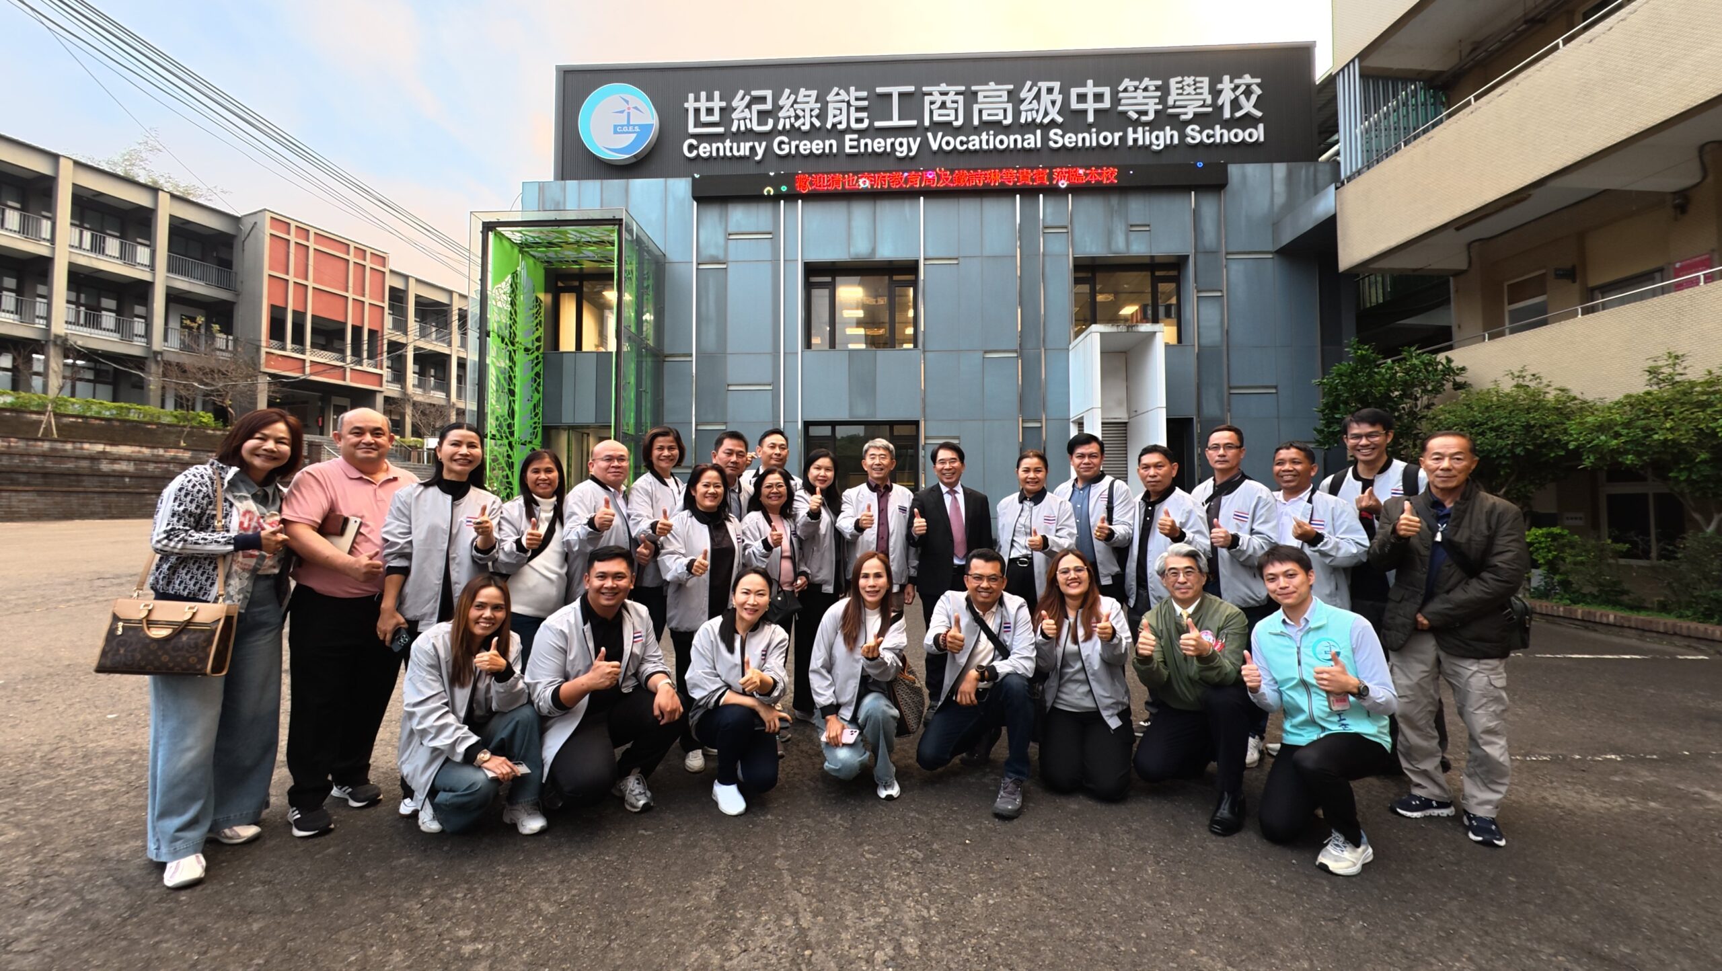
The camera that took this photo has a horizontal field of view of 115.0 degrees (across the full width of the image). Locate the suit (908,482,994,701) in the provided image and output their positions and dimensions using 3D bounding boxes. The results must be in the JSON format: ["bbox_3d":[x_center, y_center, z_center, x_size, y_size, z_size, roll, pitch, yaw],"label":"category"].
[{"bbox_3d":[0.535,0.647,3.222,0.510,1.340,0.310,0,-2,3],"label":"suit"}]

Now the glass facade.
[{"bbox_3d":[1.400,-2.830,11.991,19.000,9.000,2.200,0,-2,2],"label":"glass facade"}]

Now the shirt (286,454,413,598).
[{"bbox_3d":[-2.185,0.175,2.340,0.340,0.620,0.490,-1,-2,33],"label":"shirt"}]

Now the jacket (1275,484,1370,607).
[{"bbox_3d":[2.340,0.323,2.800,0.360,0.630,0.470,1,-2,-38],"label":"jacket"}]

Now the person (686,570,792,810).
[{"bbox_3d":[-0.585,0.880,2.550,0.470,1.030,0.640,0,-2,-16],"label":"person"}]

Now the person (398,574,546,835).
[{"bbox_3d":[-1.660,0.881,2.354,0.550,1.000,0.600,1,-2,-38],"label":"person"}]

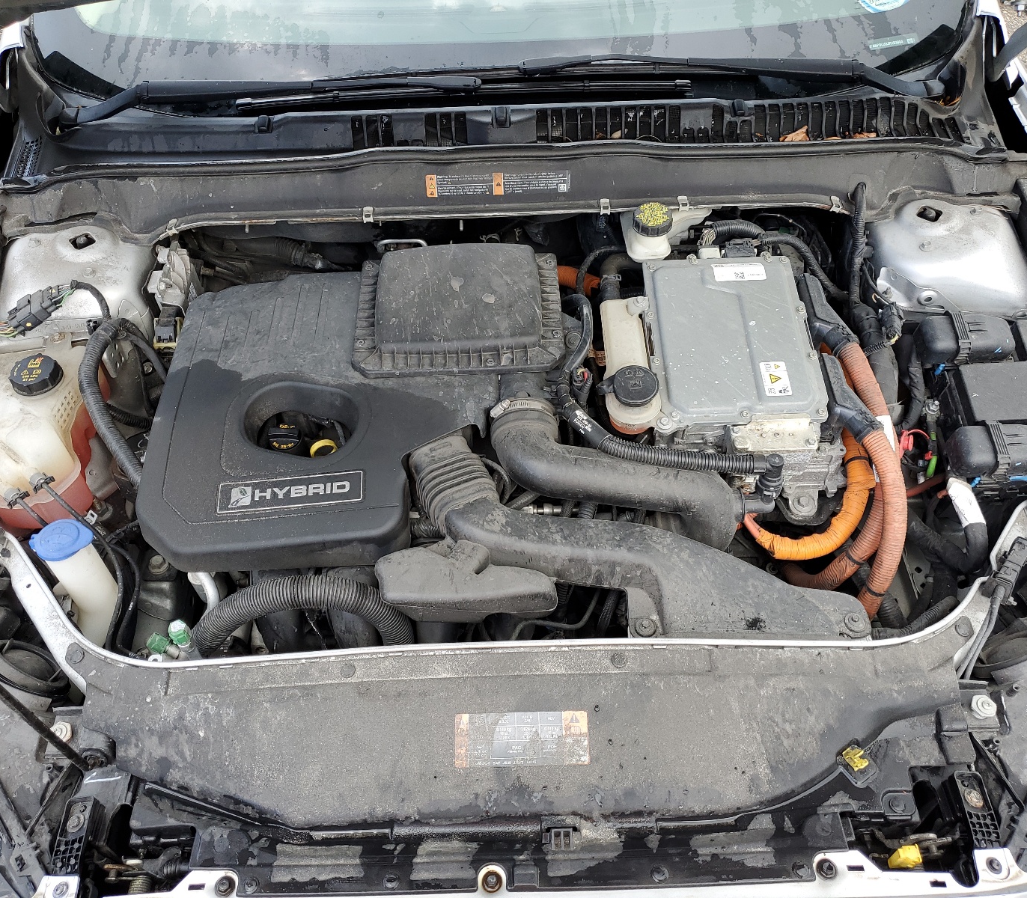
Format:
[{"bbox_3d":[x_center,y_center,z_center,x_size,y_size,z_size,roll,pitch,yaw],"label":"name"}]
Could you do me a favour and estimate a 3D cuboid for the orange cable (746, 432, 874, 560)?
[{"bbox_3d":[0.338,0.055,1.031,0.135,0.090,0.120,-1,51,0],"label":"orange cable"}]

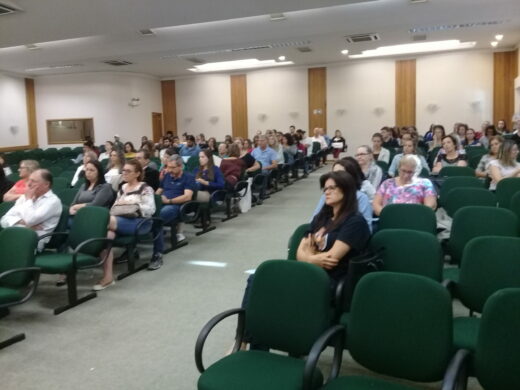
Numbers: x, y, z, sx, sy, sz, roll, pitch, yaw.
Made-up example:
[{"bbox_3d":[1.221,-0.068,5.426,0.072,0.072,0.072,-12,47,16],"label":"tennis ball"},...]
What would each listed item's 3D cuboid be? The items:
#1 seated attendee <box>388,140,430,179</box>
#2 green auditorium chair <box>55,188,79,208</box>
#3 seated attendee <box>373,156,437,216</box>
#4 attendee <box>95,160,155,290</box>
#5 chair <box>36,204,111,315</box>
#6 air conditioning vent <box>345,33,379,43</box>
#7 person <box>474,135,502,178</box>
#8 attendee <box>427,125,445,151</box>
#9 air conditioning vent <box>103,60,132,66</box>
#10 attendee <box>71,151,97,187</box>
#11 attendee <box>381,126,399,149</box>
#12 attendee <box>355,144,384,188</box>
[{"bbox_3d":[2.393,-0.270,7.387,0.520,1.270,0.800,1,5,23],"label":"seated attendee"},{"bbox_3d":[-2.661,0.410,5.889,0.560,0.880,0.620,1,5,27],"label":"green auditorium chair"},{"bbox_3d":[1.297,0.265,4.231,0.580,1.220,0.800,1,6,27],"label":"seated attendee"},{"bbox_3d":[-1.490,0.260,5.170,0.500,1.284,0.820,2,6,36],"label":"attendee"},{"bbox_3d":[-1.727,0.598,4.394,0.570,0.870,0.620,2,6,29],"label":"chair"},{"bbox_3d":[2.920,-4.458,13.139,0.920,0.100,0.920,0,5,21],"label":"air conditioning vent"},{"bbox_3d":[3.507,-0.266,7.001,0.500,1.270,0.800,1,5,24],"label":"person"},{"bbox_3d":[3.342,-0.689,8.835,0.480,1.258,0.800,1,6,29],"label":"attendee"},{"bbox_3d":[-4.745,-4.423,15.557,0.880,0.100,0.880,0,5,21],"label":"air conditioning vent"},{"bbox_3d":[-2.865,-0.055,7.687,0.500,1.270,0.800,1,5,25],"label":"attendee"},{"bbox_3d":[2.415,-0.675,9.040,0.520,1.269,0.800,2,6,32],"label":"attendee"},{"bbox_3d":[1.373,0.025,5.765,0.500,1.290,0.800,2,6,31],"label":"attendee"}]

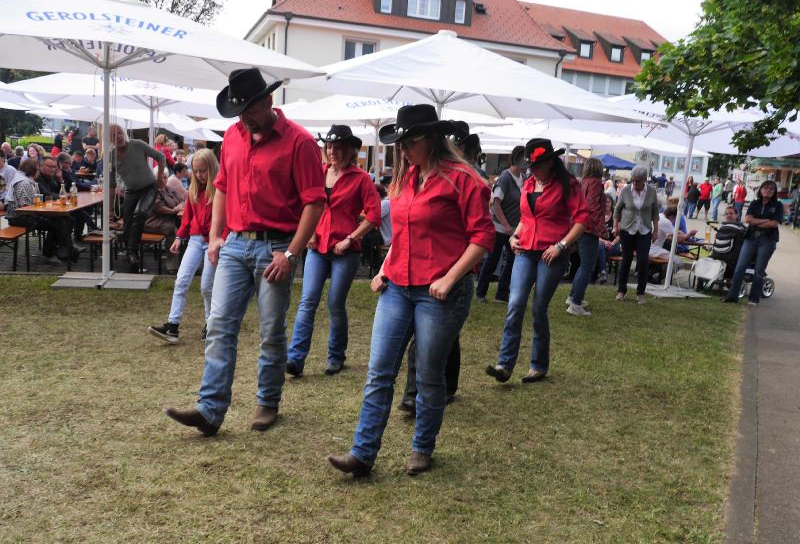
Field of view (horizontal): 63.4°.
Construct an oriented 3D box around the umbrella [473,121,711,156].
[{"bbox_3d":[3.330,-1.958,13.038,4.000,2.950,4.000,3,10,-10],"label":"umbrella"}]

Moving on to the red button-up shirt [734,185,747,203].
[{"bbox_3d":[13.965,-3.194,26.500,0.460,0.680,0.300,12,12,34],"label":"red button-up shirt"}]

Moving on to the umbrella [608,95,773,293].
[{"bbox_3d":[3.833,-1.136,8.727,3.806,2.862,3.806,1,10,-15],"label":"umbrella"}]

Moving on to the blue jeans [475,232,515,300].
[{"bbox_3d":[1.098,-0.109,7.399,0.400,0.840,0.340,-2,12,-34],"label":"blue jeans"}]

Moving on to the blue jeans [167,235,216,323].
[{"bbox_3d":[-1.575,0.058,4.982,0.310,0.680,0.360,12,12,37],"label":"blue jeans"}]

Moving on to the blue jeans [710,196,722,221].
[{"bbox_3d":[13.234,-2.655,27.058,0.320,1.020,0.400,-2,12,-34],"label":"blue jeans"}]

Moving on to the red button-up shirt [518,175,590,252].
[{"bbox_3d":[1.084,-0.416,4.601,0.460,0.560,0.300,13,13,39],"label":"red button-up shirt"}]

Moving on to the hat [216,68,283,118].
[{"bbox_3d":[-0.751,-0.889,3.189,0.290,0.160,0.350,12,38,37],"label":"hat"}]

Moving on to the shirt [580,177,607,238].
[{"bbox_3d":[2.105,-0.709,7.112,0.304,0.680,0.467,7,10,19],"label":"shirt"}]

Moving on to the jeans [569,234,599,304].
[{"bbox_3d":[2.041,-0.061,7.198,0.386,0.883,0.386,7,10,17],"label":"jeans"}]

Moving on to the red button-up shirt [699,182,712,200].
[{"bbox_3d":[12.937,-3.394,27.384,0.528,0.751,0.304,6,10,15],"label":"red button-up shirt"}]

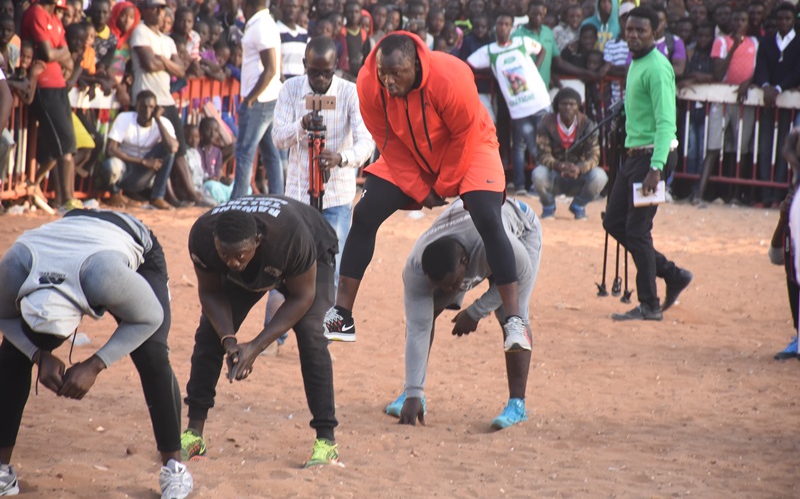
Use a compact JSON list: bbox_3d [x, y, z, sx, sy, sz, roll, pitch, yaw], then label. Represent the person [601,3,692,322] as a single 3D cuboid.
[{"bbox_3d":[1.379,-0.480,26.000,0.520,1.740,0.480,-2,4,-22],"label":"person"}]

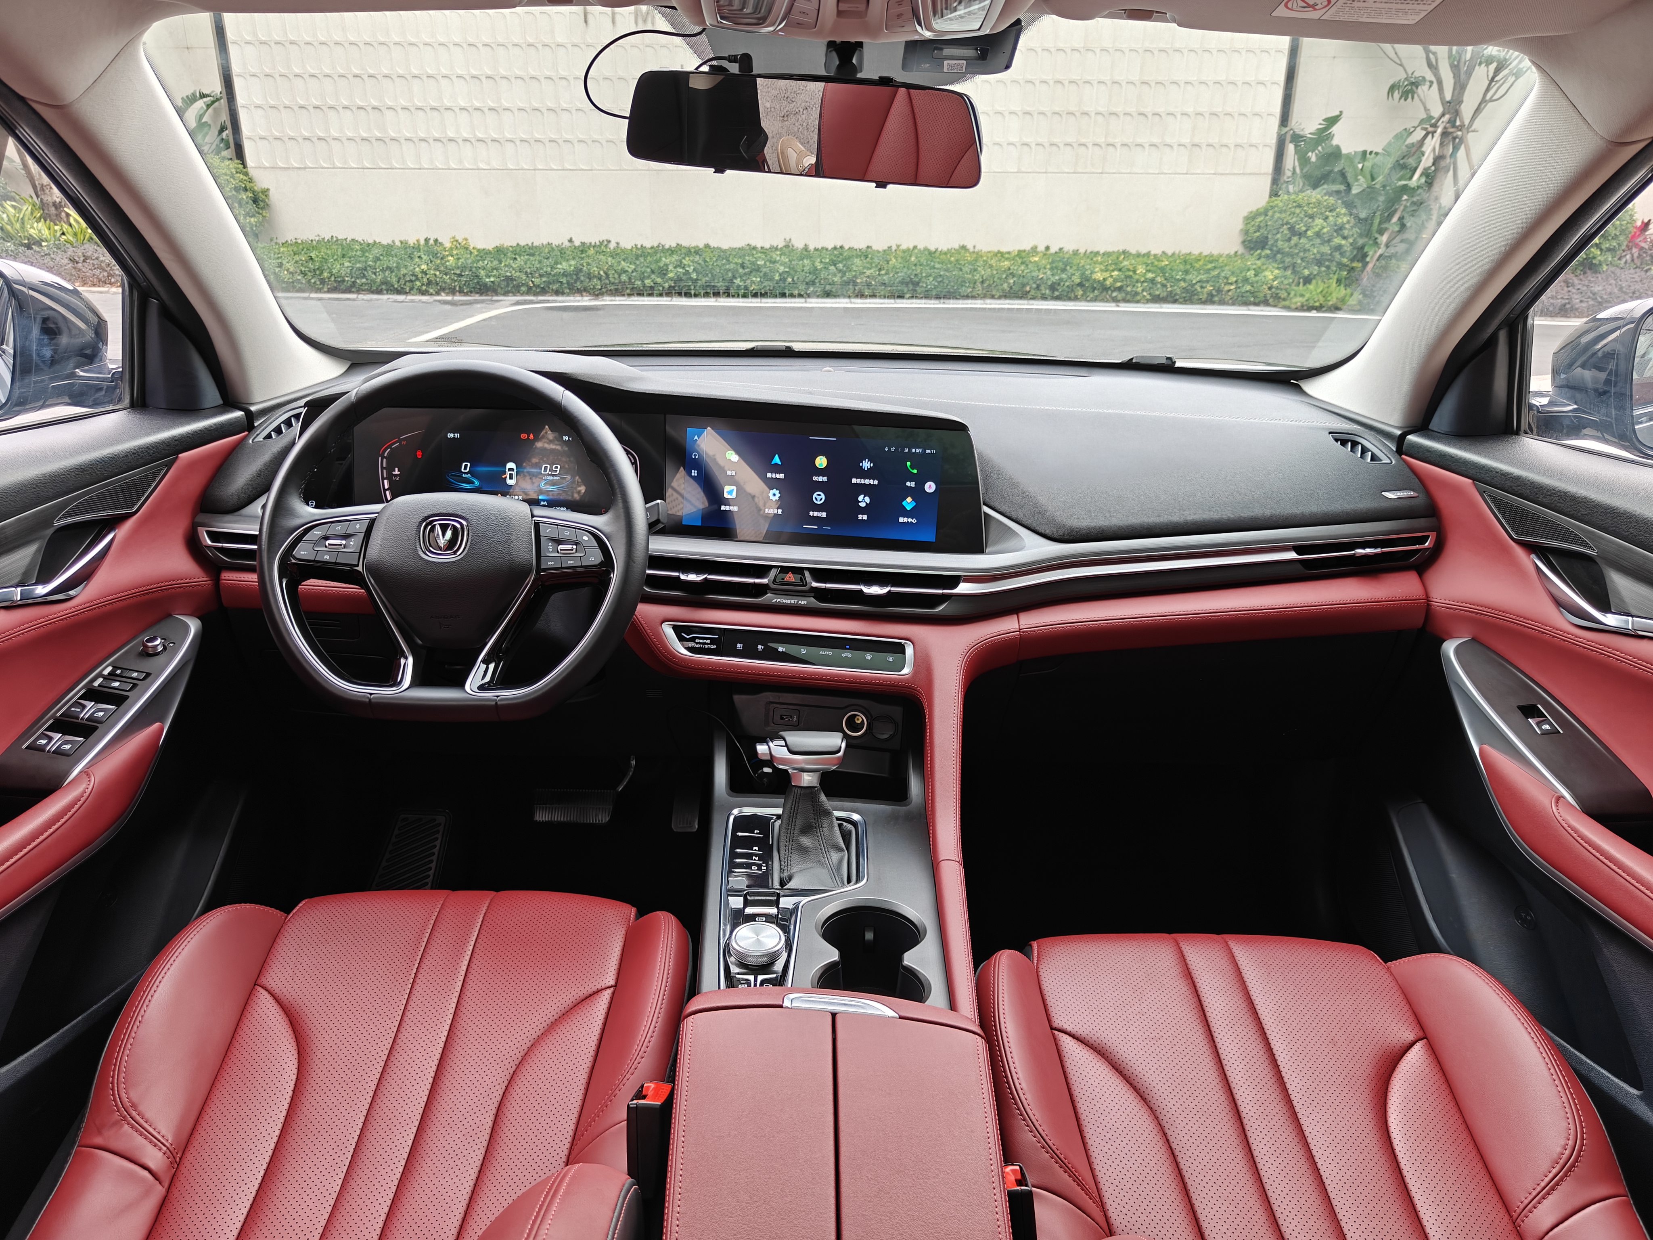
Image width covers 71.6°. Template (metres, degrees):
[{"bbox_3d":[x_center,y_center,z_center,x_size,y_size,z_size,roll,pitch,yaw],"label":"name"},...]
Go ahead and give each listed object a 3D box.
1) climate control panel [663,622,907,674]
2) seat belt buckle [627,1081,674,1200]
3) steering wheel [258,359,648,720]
[{"bbox_3d":[-0.041,0.031,1.251,0.277,0.037,0.028,5,6,12],"label":"climate control panel"},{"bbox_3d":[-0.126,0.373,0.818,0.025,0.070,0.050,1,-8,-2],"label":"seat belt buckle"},{"bbox_3d":[-0.356,-0.071,1.121,0.370,0.350,0.105,1,-10,-1],"label":"steering wheel"}]

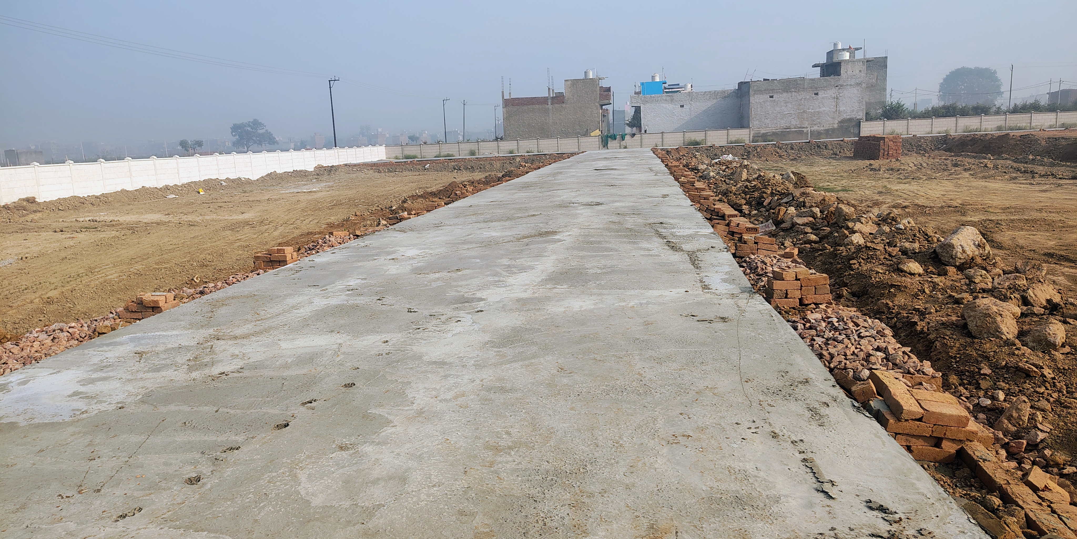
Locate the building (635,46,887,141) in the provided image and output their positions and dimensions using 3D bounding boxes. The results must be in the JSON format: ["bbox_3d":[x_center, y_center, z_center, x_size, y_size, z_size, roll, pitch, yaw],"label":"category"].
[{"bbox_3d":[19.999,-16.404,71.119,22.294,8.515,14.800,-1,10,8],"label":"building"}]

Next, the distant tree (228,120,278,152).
[{"bbox_3d":[-80.233,-37.456,211.890,13.000,10.133,11.500,-6,11,-20],"label":"distant tree"}]

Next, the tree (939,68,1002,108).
[{"bbox_3d":[103.671,-42.079,180.112,14.500,12.664,13.000,3,12,29],"label":"tree"}]

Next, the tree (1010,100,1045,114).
[{"bbox_3d":[42.324,-13.358,64.730,3.100,2.617,2.700,4,12,33],"label":"tree"}]

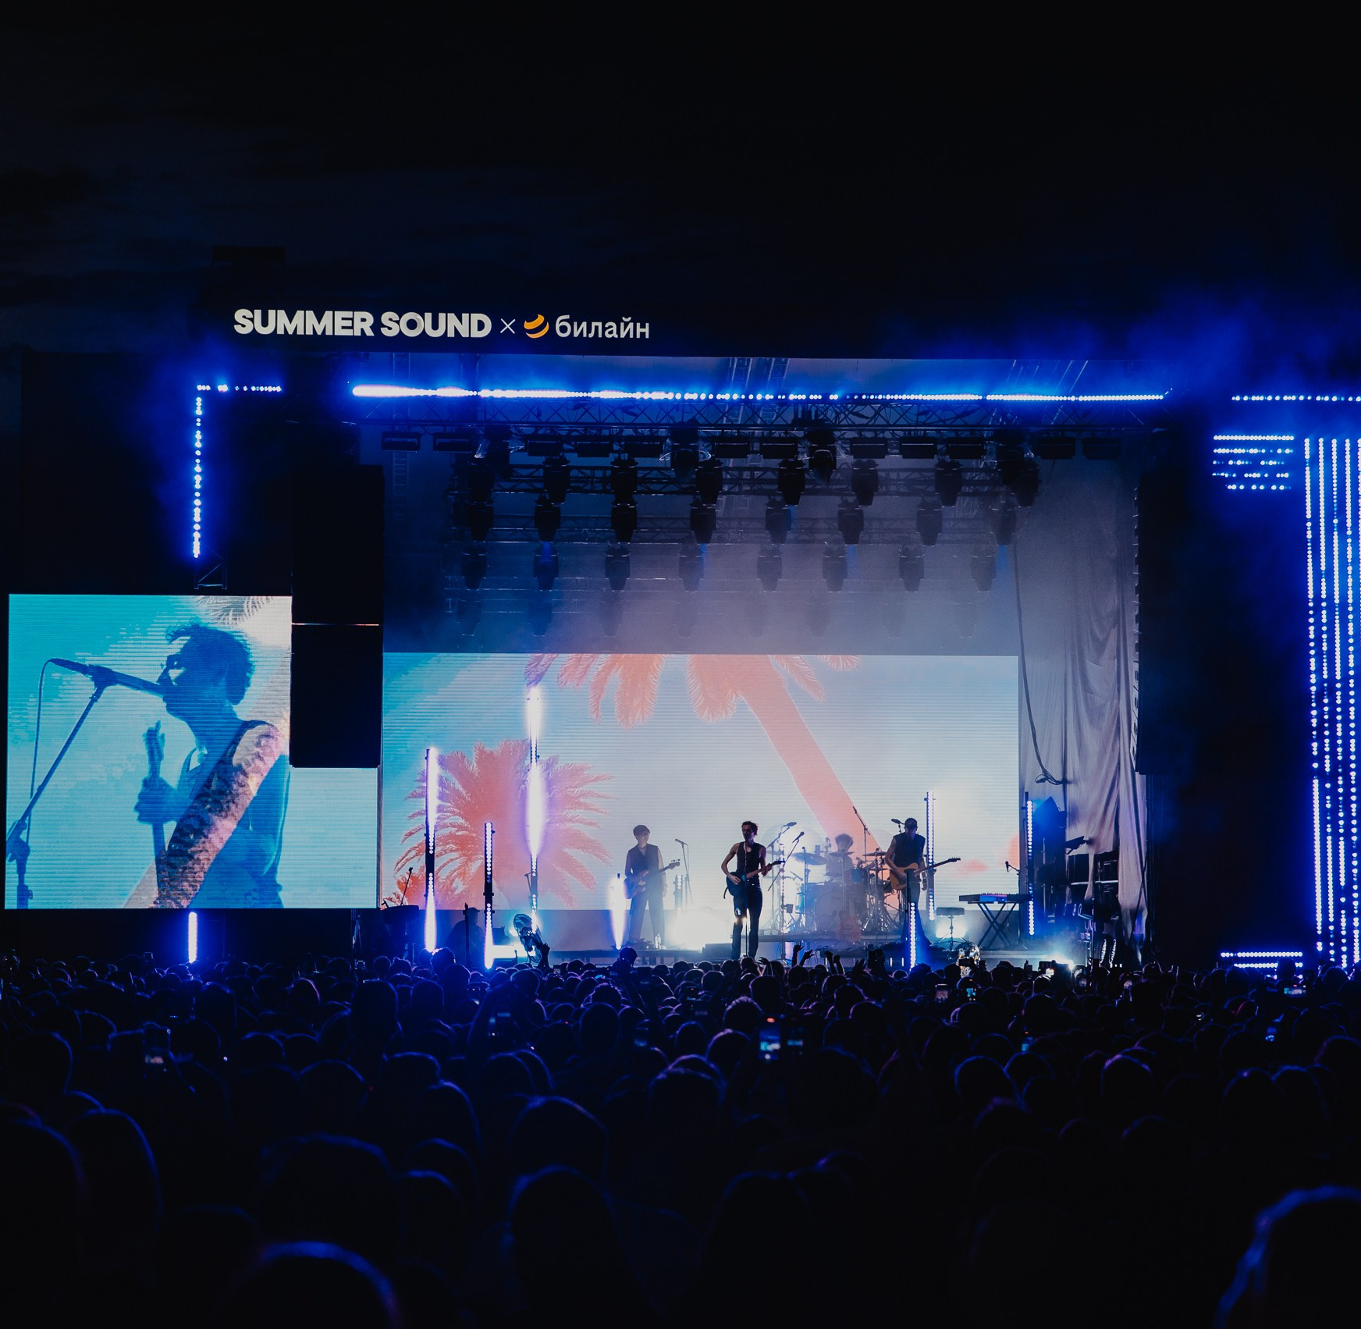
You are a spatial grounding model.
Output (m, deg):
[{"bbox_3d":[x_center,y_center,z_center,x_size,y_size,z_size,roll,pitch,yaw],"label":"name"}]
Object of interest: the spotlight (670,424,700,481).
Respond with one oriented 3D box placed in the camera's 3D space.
[{"bbox_3d":[0.049,-2.662,48.700,0.380,0.720,0.400,0,-4,-5],"label":"spotlight"}]

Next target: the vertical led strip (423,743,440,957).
[{"bbox_3d":[-3.194,2.432,49.800,0.150,2.750,0.140,0,-4,-4],"label":"vertical led strip"}]

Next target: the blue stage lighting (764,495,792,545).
[{"bbox_3d":[1.276,-1.914,51.200,0.360,0.620,0.340,0,-4,-5],"label":"blue stage lighting"}]

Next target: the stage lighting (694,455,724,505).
[{"bbox_3d":[0.376,-2.405,50.500,0.390,0.650,0.380,0,-4,-4],"label":"stage lighting"}]

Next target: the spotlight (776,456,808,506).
[{"bbox_3d":[1.410,-2.333,49.400,0.360,0.620,0.340,0,-4,-5],"label":"spotlight"}]

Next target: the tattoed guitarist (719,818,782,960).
[{"bbox_3d":[0.871,2.822,47.600,0.740,1.820,0.500,1,-4,-10],"label":"tattoed guitarist"}]

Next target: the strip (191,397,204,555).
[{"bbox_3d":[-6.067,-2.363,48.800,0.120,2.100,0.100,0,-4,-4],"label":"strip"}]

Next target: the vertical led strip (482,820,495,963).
[{"bbox_3d":[-2.413,2.881,48.600,0.140,1.930,0.130,0,-4,-4],"label":"vertical led strip"}]

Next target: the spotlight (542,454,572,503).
[{"bbox_3d":[-1.589,-2.353,49.400,0.360,0.610,0.340,0,-4,-5],"label":"spotlight"}]

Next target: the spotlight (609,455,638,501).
[{"bbox_3d":[-0.725,-2.373,49.400,0.360,0.610,0.340,0,-4,-5],"label":"spotlight"}]

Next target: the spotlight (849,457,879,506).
[{"bbox_3d":[2.403,-2.369,50.600,0.390,0.630,0.380,0,-4,-4],"label":"spotlight"}]

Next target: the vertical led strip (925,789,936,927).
[{"bbox_3d":[3.515,2.706,54.300,0.130,1.930,0.120,0,-4,-5],"label":"vertical led strip"}]

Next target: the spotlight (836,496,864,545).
[{"bbox_3d":[2.295,-1.945,52.600,0.390,0.650,0.380,0,-4,-4],"label":"spotlight"}]

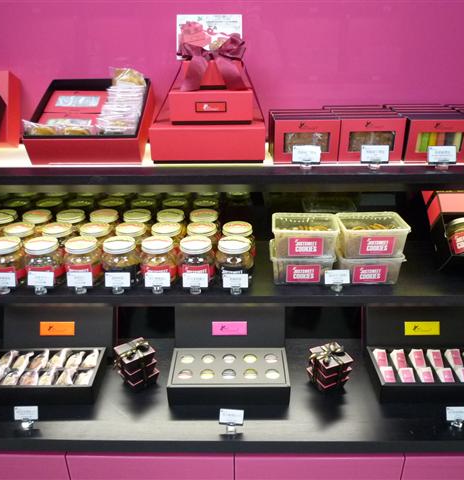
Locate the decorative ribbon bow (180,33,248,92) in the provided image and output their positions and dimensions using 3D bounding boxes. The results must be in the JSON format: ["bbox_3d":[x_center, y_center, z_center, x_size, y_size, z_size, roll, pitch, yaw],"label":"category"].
[{"bbox_3d":[-0.046,-0.423,1.098,0.158,0.120,0.085,0,24,0],"label":"decorative ribbon bow"}]

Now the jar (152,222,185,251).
[{"bbox_3d":[-0.183,0.014,1.314,0.097,0.104,0.097,0,23,0],"label":"jar"}]

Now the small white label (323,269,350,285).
[{"bbox_3d":[0.266,0.094,1.163,0.064,0.038,0.003,0,3,1],"label":"small white label"}]

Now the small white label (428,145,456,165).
[{"bbox_3d":[0.409,-0.166,0.898,0.054,0.034,0.006,0,6,0],"label":"small white label"}]

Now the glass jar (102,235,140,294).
[{"bbox_3d":[-0.292,0.056,1.220,0.097,0.105,0.097,0,24,0],"label":"glass jar"}]

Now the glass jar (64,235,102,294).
[{"bbox_3d":[-0.390,0.056,1.220,0.097,0.105,0.097,0,24,0],"label":"glass jar"}]

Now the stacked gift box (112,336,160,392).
[{"bbox_3d":[-0.295,0.381,1.430,0.096,0.105,0.092,-17,29,-34],"label":"stacked gift box"}]

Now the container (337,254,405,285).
[{"bbox_3d":[0.358,0.065,1.230,0.166,0.082,0.120,0,24,0],"label":"container"}]

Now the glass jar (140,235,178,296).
[{"bbox_3d":[-0.193,0.056,1.220,0.097,0.105,0.097,0,24,0],"label":"glass jar"}]

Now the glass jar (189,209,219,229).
[{"bbox_3d":[-0.082,-0.026,1.404,0.097,0.105,0.097,0,24,0],"label":"glass jar"}]

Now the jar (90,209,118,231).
[{"bbox_3d":[-0.331,-0.026,1.217,0.085,0.087,0.085,0,24,0],"label":"jar"}]

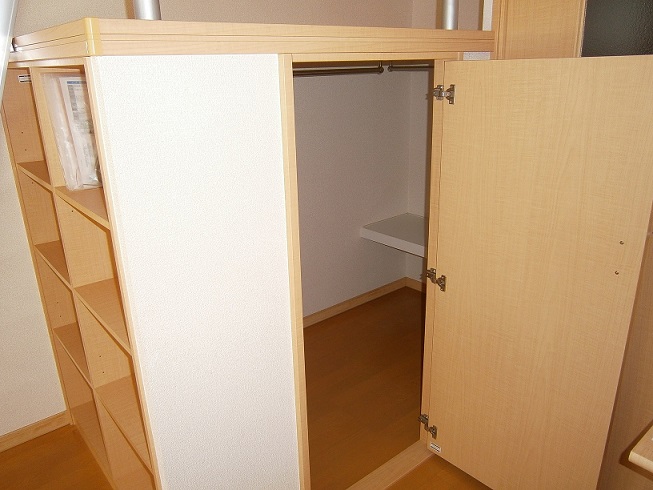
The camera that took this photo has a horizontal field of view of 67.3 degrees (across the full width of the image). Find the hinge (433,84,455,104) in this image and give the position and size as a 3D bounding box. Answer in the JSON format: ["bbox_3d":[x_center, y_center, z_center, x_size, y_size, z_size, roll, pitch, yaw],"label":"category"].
[{"bbox_3d":[0.339,-0.435,1.420,0.024,0.054,0.070,-17,25,-36],"label":"hinge"}]

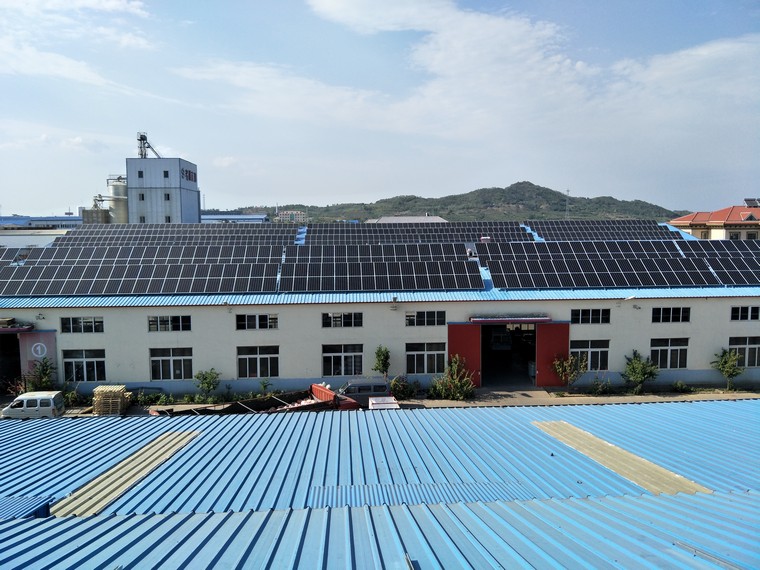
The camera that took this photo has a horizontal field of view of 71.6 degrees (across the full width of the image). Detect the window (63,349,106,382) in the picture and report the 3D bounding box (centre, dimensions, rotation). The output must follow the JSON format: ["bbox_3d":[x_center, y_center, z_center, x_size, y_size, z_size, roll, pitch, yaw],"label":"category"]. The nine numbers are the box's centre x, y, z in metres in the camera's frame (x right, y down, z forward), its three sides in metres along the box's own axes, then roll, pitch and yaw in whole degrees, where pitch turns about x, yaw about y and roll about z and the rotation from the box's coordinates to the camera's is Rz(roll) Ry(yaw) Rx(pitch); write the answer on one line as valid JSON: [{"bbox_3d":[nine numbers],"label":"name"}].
[{"bbox_3d":[-20.607,5.633,36.875,2.930,2.300,0.150,-1,5,-3],"label":"window"}]

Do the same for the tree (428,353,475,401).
[{"bbox_3d":[4.956,6.237,35.988,3.305,3.028,2.600,-1,5,-3],"label":"tree"}]

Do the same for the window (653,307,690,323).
[{"bbox_3d":[21.338,2.207,38.603,2.920,1.100,0.150,-1,5,-3],"label":"window"}]

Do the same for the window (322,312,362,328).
[{"bbox_3d":[-2.629,2.493,37.464,2.920,1.100,0.150,-1,5,-3],"label":"window"}]

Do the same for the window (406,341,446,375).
[{"bbox_3d":[3.315,5.311,38.008,2.930,2.300,0.150,-1,5,-3],"label":"window"}]

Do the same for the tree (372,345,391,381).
[{"bbox_3d":[0.119,5.975,36.325,1.234,3.814,1.234,-1,6,-3],"label":"tree"}]

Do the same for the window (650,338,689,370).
[{"bbox_3d":[21.380,5.079,38.942,2.860,2.254,0.150,-1,6,-3],"label":"window"}]

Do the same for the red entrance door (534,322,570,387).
[{"bbox_3d":[12.509,5.088,38.304,2.500,4.678,0.120,-1,5,-3],"label":"red entrance door"}]

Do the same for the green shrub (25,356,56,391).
[{"bbox_3d":[-22.628,6.445,35.179,2.070,3.396,1.900,-1,5,-3],"label":"green shrub"}]

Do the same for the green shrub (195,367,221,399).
[{"bbox_3d":[-11.665,6.749,35.635,1.732,2.244,1.600,-1,5,-3],"label":"green shrub"}]

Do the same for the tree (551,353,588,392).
[{"bbox_3d":[13.229,6.112,36.778,2.703,2.848,2.200,-1,5,-3],"label":"tree"}]

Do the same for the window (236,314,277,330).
[{"bbox_3d":[-8.621,2.615,37.184,2.920,1.100,0.150,-1,5,-3],"label":"window"}]

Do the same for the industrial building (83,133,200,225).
[{"bbox_3d":[-63.534,-20.191,142.791,25.000,37.700,14.500,-1,5,-3],"label":"industrial building"}]

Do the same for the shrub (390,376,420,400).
[{"bbox_3d":[1.780,7.113,36.734,2.018,1.434,1.715,-1,6,-3],"label":"shrub"}]

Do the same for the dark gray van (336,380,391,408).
[{"bbox_3d":[-1.121,7.161,33.990,3.700,1.800,1.550,-1,5,-3],"label":"dark gray van"}]

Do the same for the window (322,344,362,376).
[{"bbox_3d":[-2.649,5.414,37.733,2.860,2.254,0.150,-1,6,-3],"label":"window"}]

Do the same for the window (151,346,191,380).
[{"bbox_3d":[-14.533,5.493,36.840,2.822,2.235,0.180,-1,5,-3],"label":"window"}]

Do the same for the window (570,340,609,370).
[{"bbox_3d":[15.388,5.163,38.640,2.860,2.254,0.150,-1,6,-3],"label":"window"}]

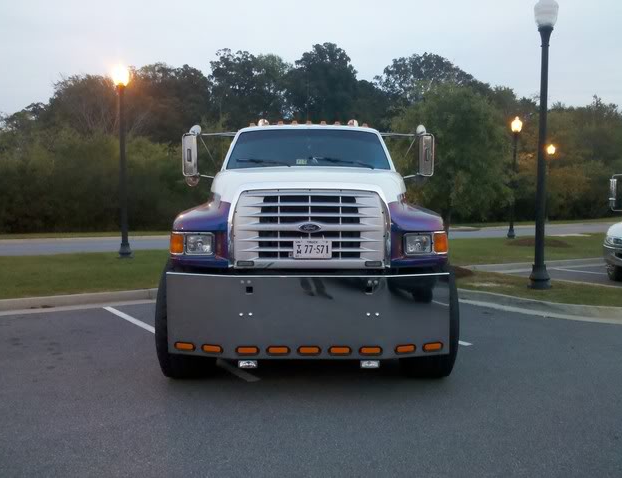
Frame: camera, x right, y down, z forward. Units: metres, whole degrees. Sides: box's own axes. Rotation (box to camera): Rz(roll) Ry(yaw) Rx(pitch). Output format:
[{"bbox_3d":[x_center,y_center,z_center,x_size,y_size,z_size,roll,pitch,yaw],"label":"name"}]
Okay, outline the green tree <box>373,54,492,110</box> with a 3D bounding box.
[{"bbox_3d":[10.848,-9.109,49.519,10.300,14.845,9.000,0,4,0],"label":"green tree"}]

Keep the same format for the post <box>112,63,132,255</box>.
[{"bbox_3d":[-4.950,-2.029,14.600,0.430,5.102,0.430,0,4,0],"label":"post"}]

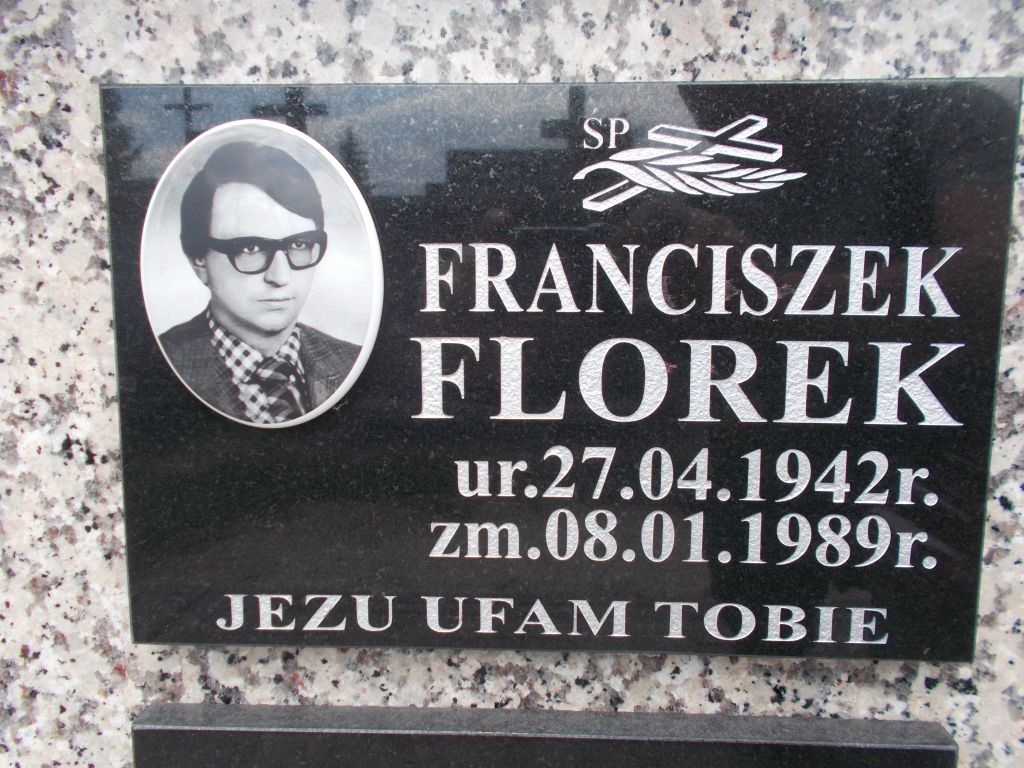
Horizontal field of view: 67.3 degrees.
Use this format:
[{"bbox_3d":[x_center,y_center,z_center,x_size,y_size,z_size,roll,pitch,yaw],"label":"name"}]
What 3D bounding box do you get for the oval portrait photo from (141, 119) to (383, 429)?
[{"bbox_3d":[-0.085,-0.036,0.258,0.083,0.103,0.008,-3,7,3],"label":"oval portrait photo"}]

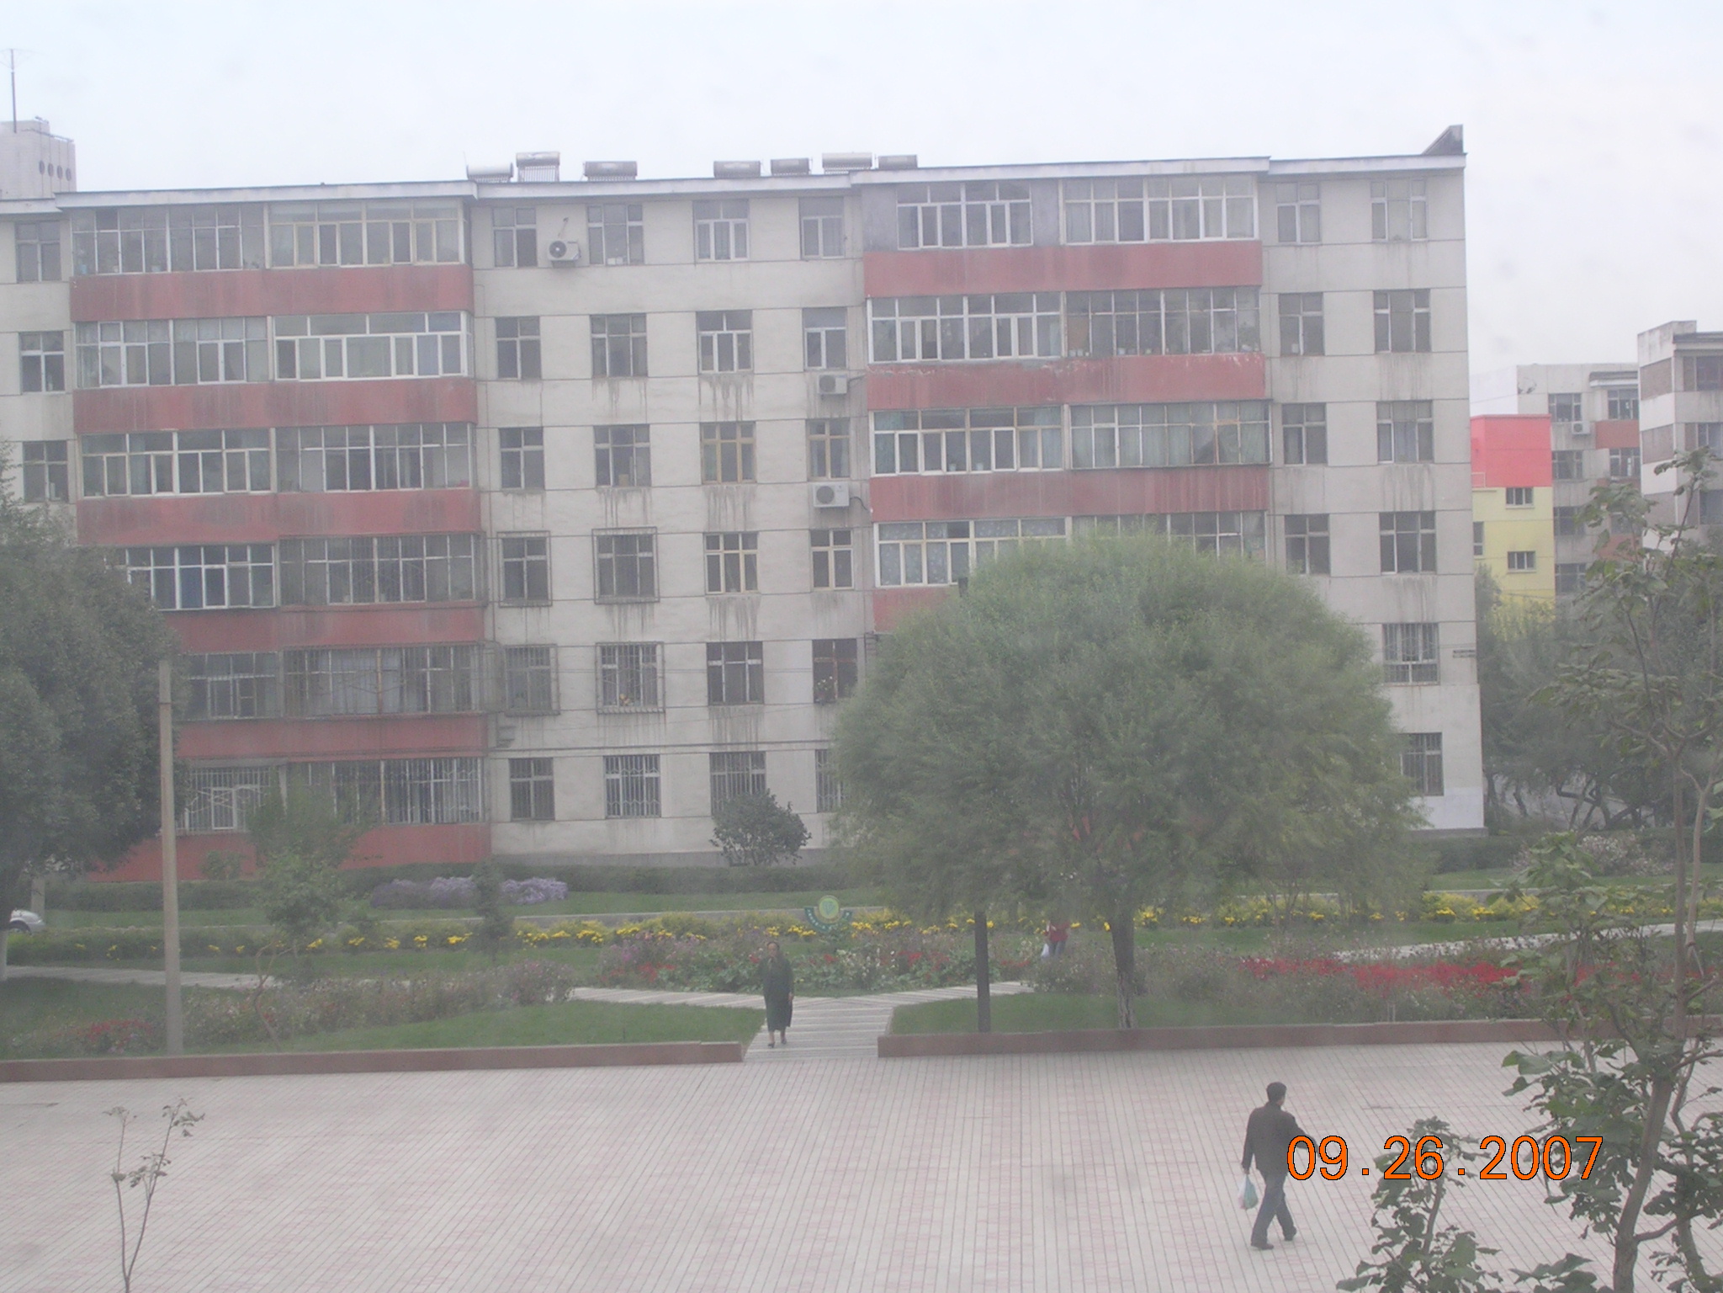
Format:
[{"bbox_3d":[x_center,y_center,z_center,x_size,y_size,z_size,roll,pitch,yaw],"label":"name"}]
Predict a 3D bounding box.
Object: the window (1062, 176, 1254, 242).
[{"bbox_3d":[7.389,-10.892,106.806,4.756,1.545,0.150,-2,1,1],"label":"window"}]

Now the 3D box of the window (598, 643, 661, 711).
[{"bbox_3d":[-5.840,0.781,107.978,1.547,1.687,0.350,-2,1,1],"label":"window"}]

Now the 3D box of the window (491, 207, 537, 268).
[{"bbox_3d":[-8.869,-10.431,109.110,1.123,1.512,0.150,-2,1,1],"label":"window"}]

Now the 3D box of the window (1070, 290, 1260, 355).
[{"bbox_3d":[7.526,-8.097,106.846,4.825,1.569,0.150,-2,1,1],"label":"window"}]

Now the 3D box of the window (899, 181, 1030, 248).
[{"bbox_3d":[2.571,-10.773,106.892,3.261,1.580,0.150,-2,1,1],"label":"window"}]

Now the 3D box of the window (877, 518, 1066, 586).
[{"bbox_3d":[2.761,-2.389,107.740,4.699,1.559,0.150,-2,1,1],"label":"window"}]

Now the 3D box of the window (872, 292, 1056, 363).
[{"bbox_3d":[2.710,-8.275,111.498,5.054,1.694,0.180,-2,1,2],"label":"window"}]

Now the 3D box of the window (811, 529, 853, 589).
[{"bbox_3d":[-0.747,-2.208,108.024,1.010,1.500,0.150,-2,1,1],"label":"window"}]

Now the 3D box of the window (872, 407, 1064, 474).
[{"bbox_3d":[2.788,-5.331,111.540,5.021,1.666,0.180,-2,1,2],"label":"window"}]

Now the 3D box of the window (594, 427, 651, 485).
[{"bbox_3d":[-6.154,-4.906,110.250,1.412,1.554,0.150,-2,0,0],"label":"window"}]

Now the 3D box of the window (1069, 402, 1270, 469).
[{"bbox_3d":[7.865,-5.375,109.219,5.072,1.572,0.200,-2,0,0],"label":"window"}]

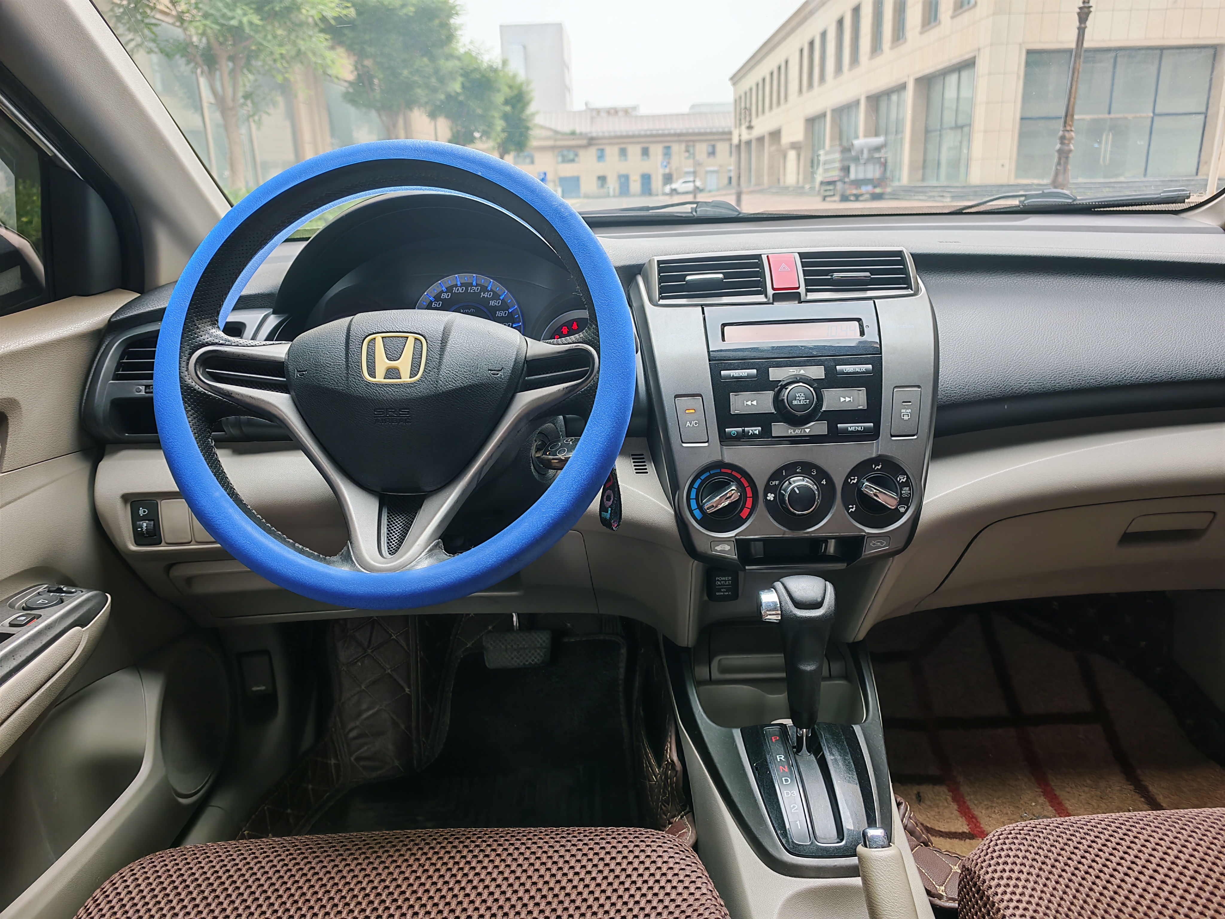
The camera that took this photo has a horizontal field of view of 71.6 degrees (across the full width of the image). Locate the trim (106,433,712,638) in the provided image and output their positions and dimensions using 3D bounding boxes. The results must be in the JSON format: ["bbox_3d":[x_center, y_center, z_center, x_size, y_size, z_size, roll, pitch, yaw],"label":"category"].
[{"bbox_3d":[-0.205,0.076,0.876,0.585,0.205,0.140,-2,18,0],"label":"trim"}]

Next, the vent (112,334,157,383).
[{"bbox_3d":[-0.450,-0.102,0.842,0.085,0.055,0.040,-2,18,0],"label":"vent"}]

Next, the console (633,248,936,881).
[{"bbox_3d":[0.185,0.063,0.806,0.305,0.500,0.370,-2,18,0],"label":"console"}]

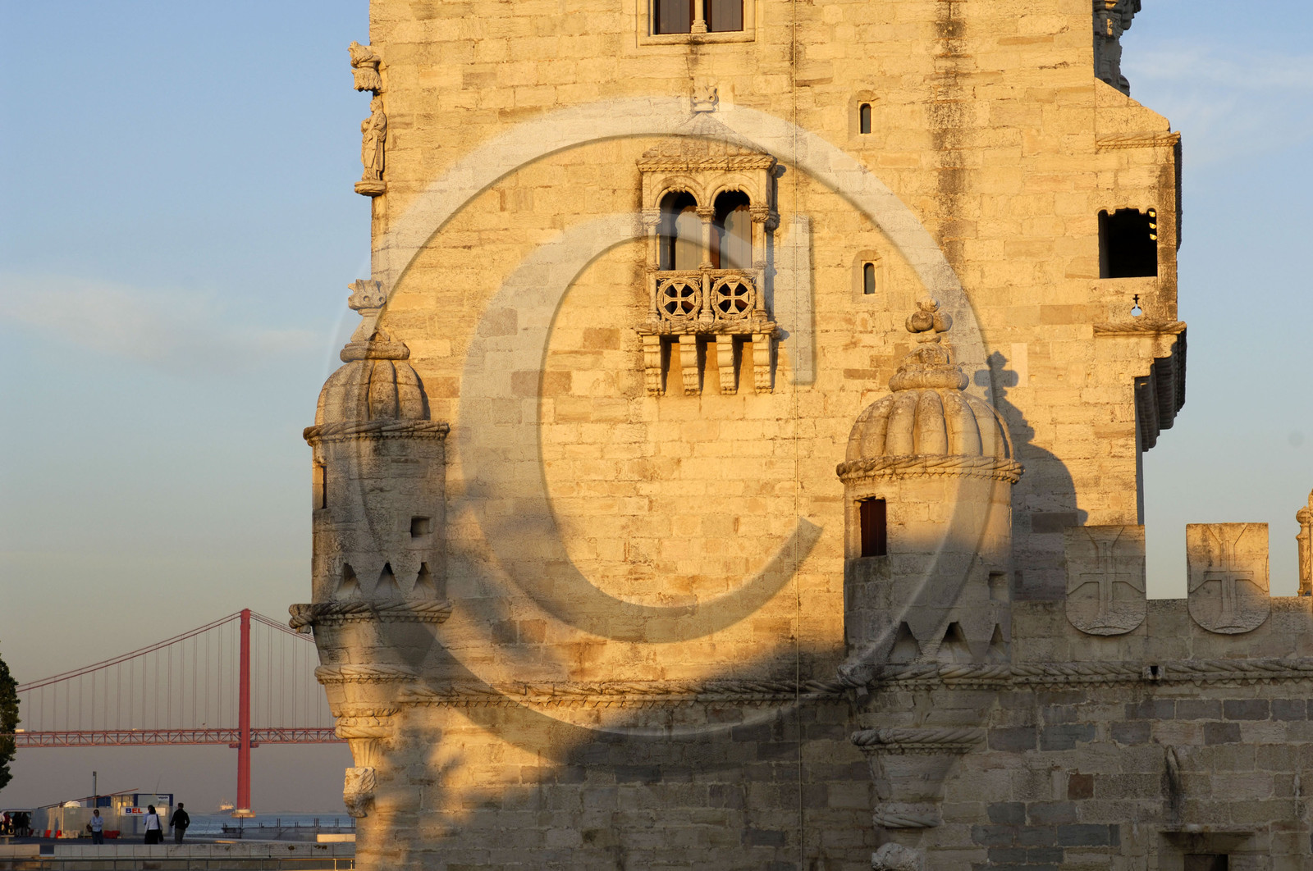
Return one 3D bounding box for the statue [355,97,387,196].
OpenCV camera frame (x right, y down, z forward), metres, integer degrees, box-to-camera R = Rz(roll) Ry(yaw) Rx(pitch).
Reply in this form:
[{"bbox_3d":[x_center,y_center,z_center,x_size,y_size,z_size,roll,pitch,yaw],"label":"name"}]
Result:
[{"bbox_3d":[-4.570,-4.628,56.524,0.440,1.600,0.470,4,-8,-36],"label":"statue"}]

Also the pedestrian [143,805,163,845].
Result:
[{"bbox_3d":[-17.676,13.806,124.000,0.600,1.660,0.400,1,-6,-10],"label":"pedestrian"}]

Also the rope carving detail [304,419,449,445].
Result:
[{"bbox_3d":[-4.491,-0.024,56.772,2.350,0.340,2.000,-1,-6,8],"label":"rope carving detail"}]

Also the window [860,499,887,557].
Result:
[{"bbox_3d":[2.927,1.252,47.900,0.180,0.800,0.570,5,-8,-40],"label":"window"}]

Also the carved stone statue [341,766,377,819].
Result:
[{"bbox_3d":[-4.684,5.588,55.312,0.520,0.820,0.500,4,-8,-36],"label":"carved stone statue"}]

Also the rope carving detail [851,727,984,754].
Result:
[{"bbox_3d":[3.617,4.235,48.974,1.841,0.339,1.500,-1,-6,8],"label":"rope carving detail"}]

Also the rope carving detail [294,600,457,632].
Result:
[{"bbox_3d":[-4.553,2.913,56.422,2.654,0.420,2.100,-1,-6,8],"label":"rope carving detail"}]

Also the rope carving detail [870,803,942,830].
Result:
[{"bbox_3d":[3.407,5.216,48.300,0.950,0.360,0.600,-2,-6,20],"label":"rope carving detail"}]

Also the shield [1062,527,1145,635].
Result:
[{"bbox_3d":[6.008,1.945,47.235,1.090,1.470,0.270,-1,-6,9],"label":"shield"}]

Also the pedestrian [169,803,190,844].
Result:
[{"bbox_3d":[-16.864,13.881,125.000,0.640,1.760,0.360,1,-6,-5],"label":"pedestrian"}]

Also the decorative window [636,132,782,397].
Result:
[{"bbox_3d":[0.809,-2.680,55.580,2.099,3.950,0.950,-1,-6,8],"label":"decorative window"}]

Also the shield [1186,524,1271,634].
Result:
[{"bbox_3d":[7.612,1.907,46.988,1.090,1.470,0.270,-1,-6,9],"label":"shield"}]

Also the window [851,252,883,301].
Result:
[{"bbox_3d":[3.301,-2.484,55.169,0.480,0.760,0.250,-1,-6,9],"label":"window"}]

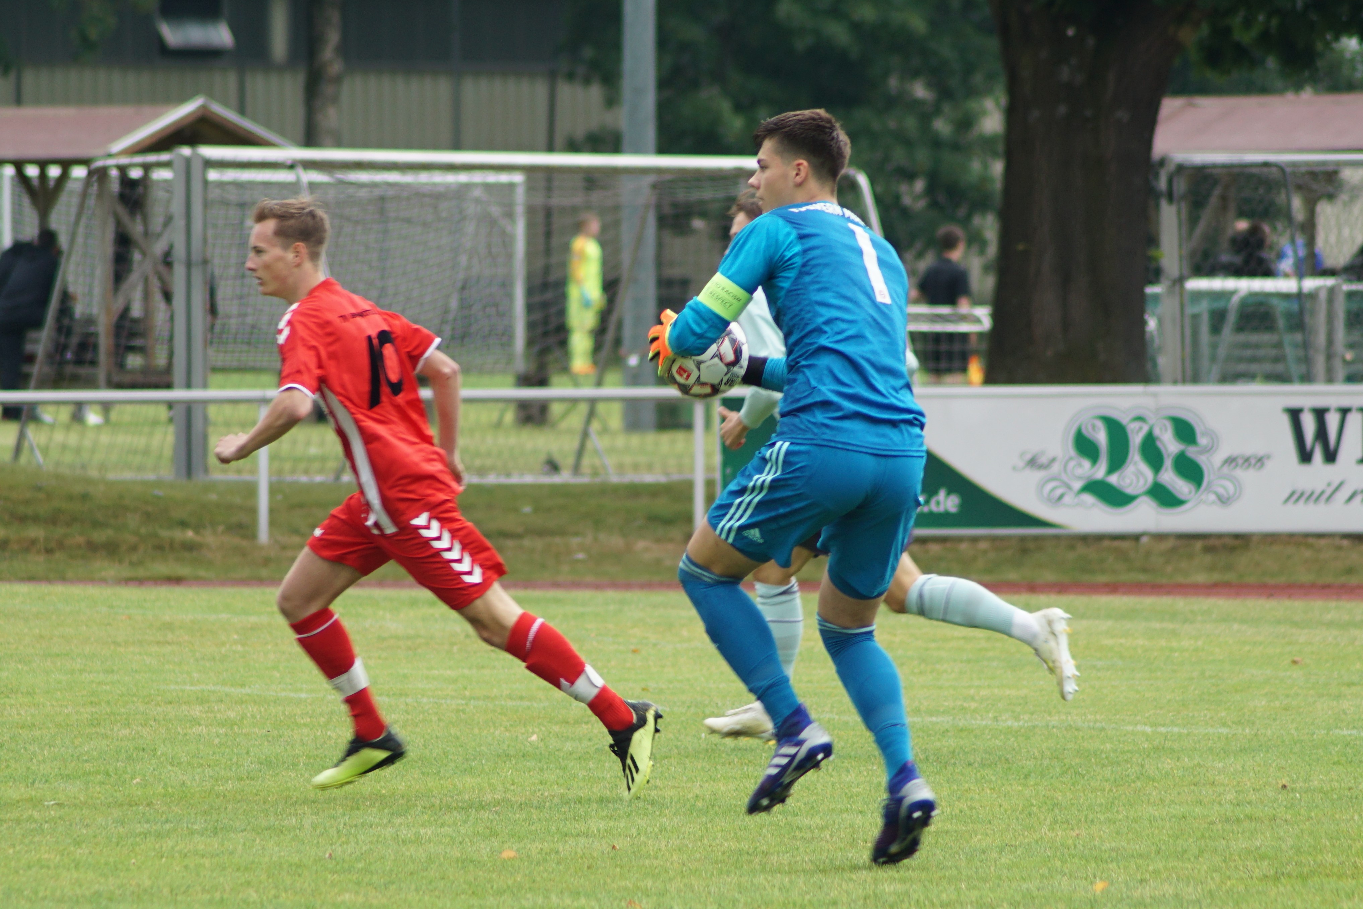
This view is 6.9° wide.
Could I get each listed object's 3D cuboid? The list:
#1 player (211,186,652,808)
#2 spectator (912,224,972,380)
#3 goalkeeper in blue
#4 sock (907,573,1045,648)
[{"bbox_3d":[-0.682,0.116,31.700,1.200,1.680,0.660,0,1,29],"label":"player"},{"bbox_3d":[2.172,-1.040,94.000,0.520,1.780,0.360,0,1,18],"label":"spectator"},{"bbox_3d":[0.274,0.081,28.200,0.680,1.870,0.620,1,1,40],"label":"goalkeeper in blue"},{"bbox_3d":[0.890,0.482,34.700,0.420,0.140,0.135,20,0,6],"label":"sock"}]

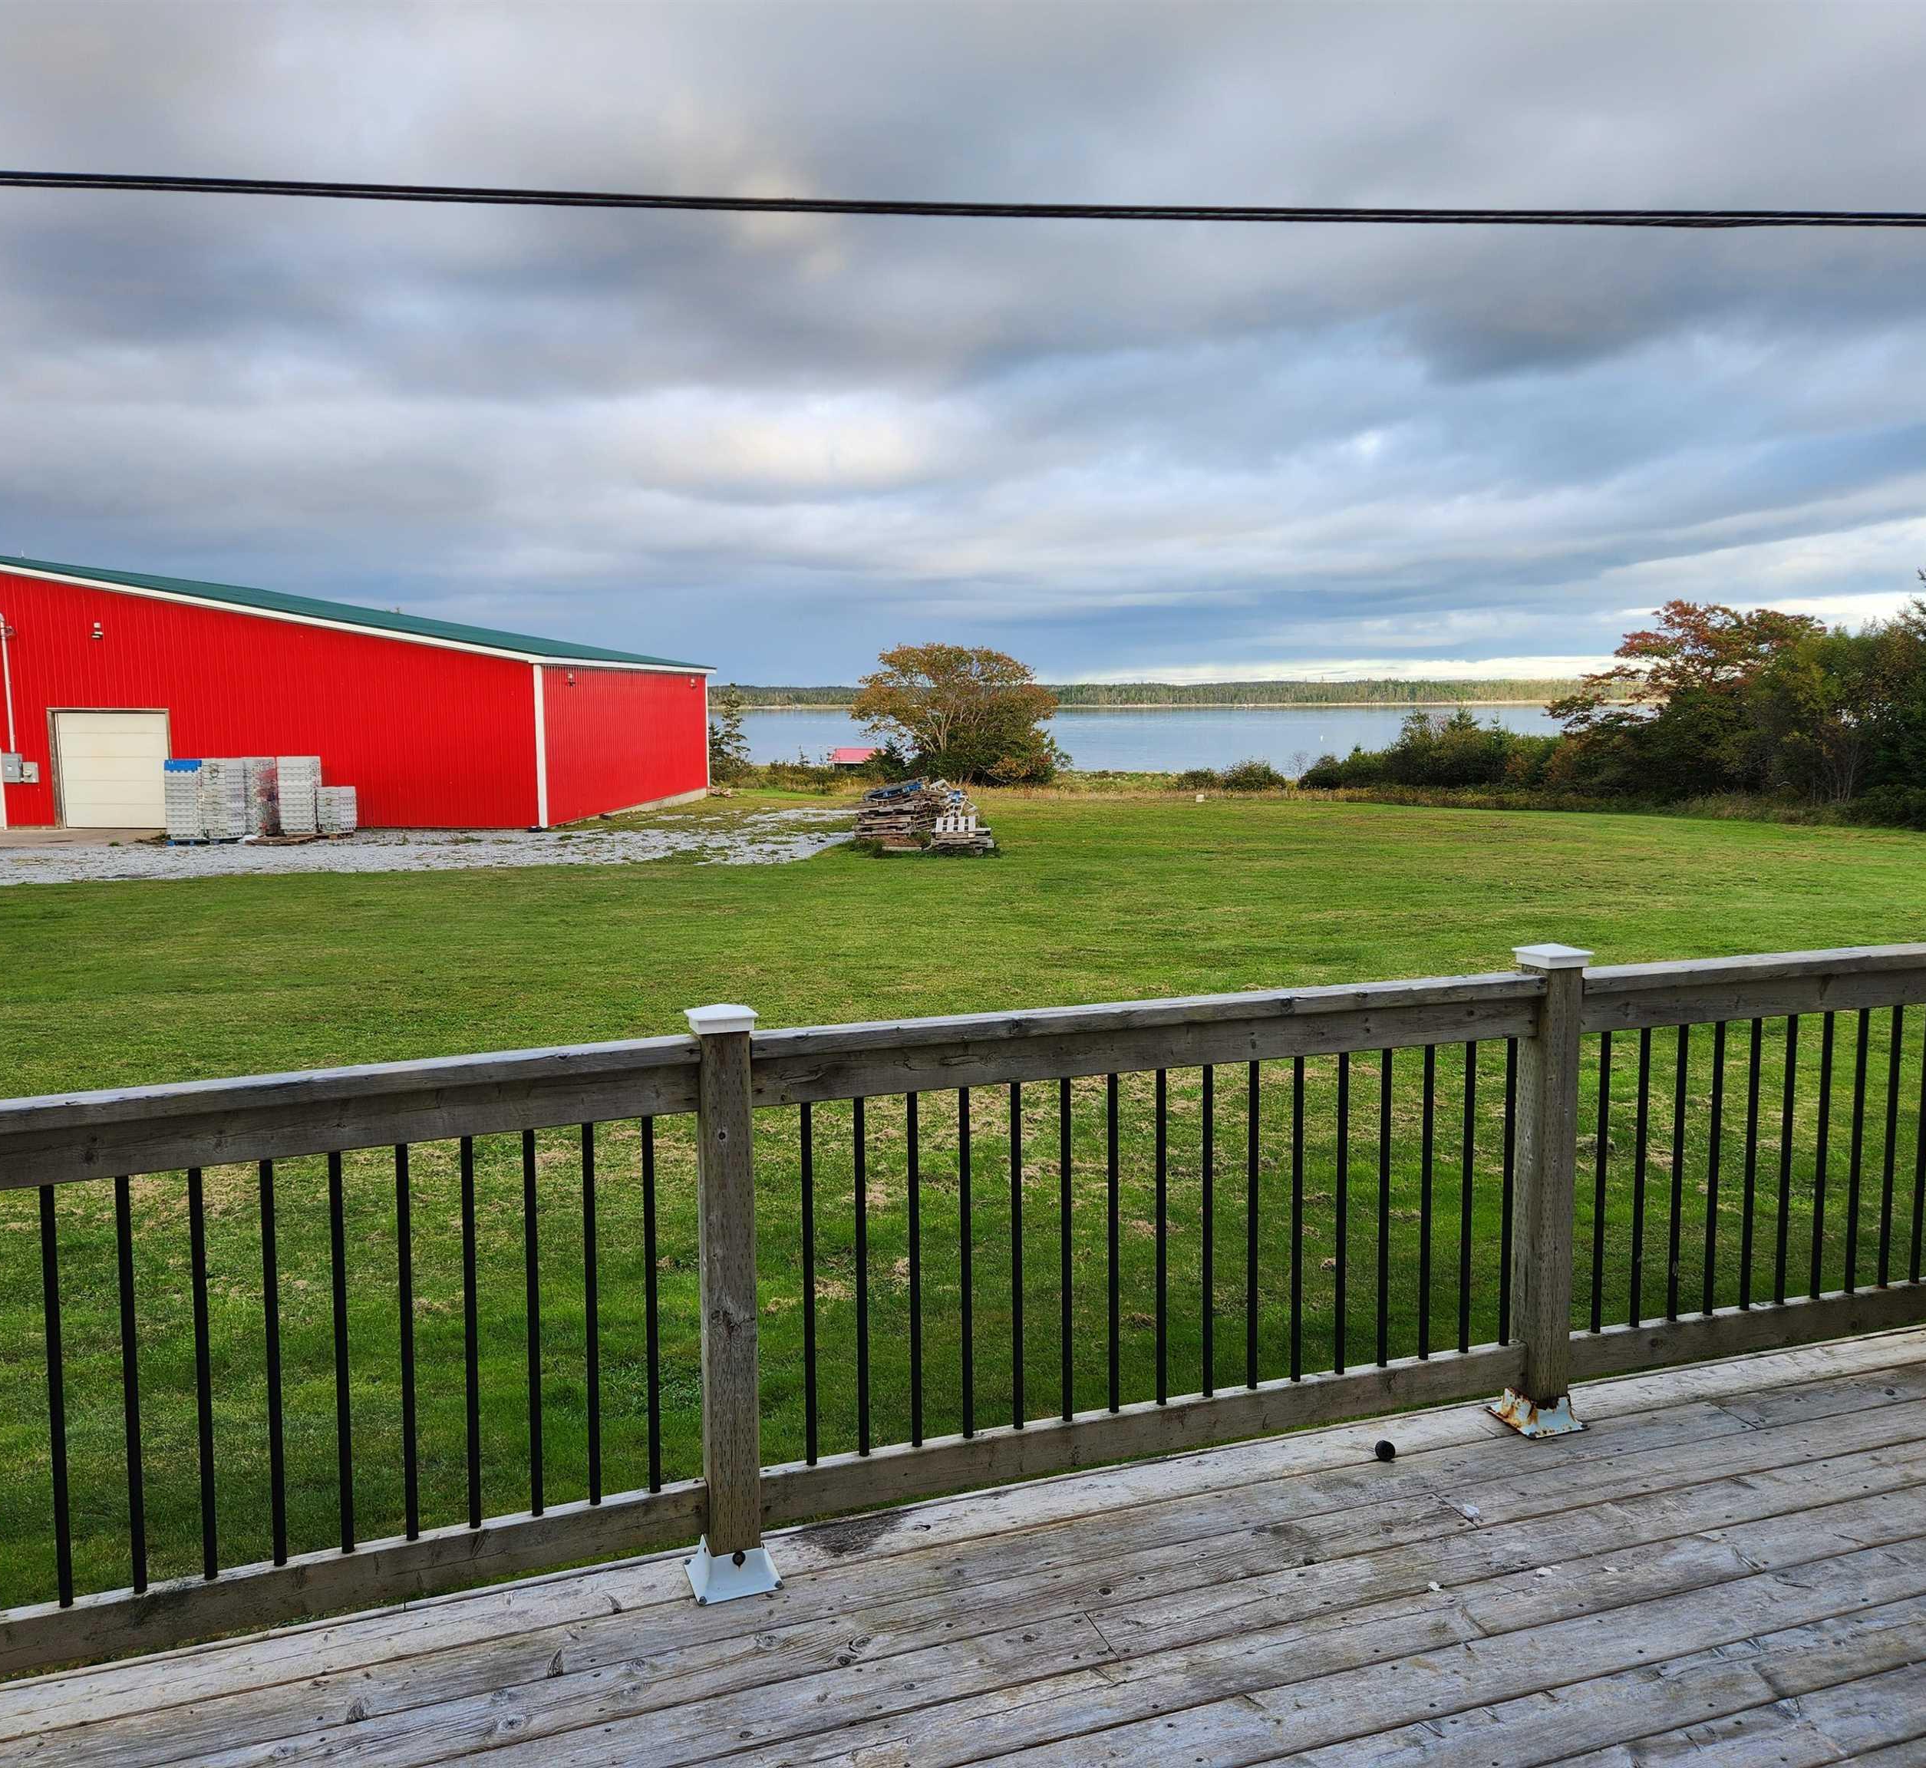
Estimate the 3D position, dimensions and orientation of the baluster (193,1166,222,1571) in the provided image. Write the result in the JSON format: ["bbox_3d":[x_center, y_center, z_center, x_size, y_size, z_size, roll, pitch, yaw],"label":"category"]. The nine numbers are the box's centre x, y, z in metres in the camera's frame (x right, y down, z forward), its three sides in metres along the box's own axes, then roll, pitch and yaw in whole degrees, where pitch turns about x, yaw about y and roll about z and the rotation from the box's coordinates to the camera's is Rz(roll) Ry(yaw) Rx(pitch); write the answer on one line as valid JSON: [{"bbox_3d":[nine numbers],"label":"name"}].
[{"bbox_3d":[-1.185,0.765,2.442,0.019,0.655,0.019,-3,7,-19],"label":"baluster"}]

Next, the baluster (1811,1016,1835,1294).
[{"bbox_3d":[2.063,0.655,3.760,0.019,0.700,0.019,-2,6,-18],"label":"baluster"}]

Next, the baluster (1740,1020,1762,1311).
[{"bbox_3d":[1.744,0.623,3.469,0.019,0.655,0.019,-3,7,-19],"label":"baluster"}]

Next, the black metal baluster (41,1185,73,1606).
[{"bbox_3d":[-1.469,0.835,2.538,0.019,0.705,0.019,-3,7,-19],"label":"black metal baluster"}]

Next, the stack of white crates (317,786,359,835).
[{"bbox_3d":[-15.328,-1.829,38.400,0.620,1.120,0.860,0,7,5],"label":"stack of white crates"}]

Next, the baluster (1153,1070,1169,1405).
[{"bbox_3d":[0.405,0.725,3.197,0.019,0.700,0.019,-2,6,-19],"label":"baluster"}]

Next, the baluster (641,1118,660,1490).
[{"bbox_3d":[-0.531,0.721,2.672,0.019,0.655,0.019,-3,7,-19],"label":"baluster"}]

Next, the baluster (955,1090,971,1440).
[{"bbox_3d":[0.008,0.744,3.060,0.019,0.700,0.019,-2,6,-19],"label":"baluster"}]

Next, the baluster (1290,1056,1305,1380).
[{"bbox_3d":[0.712,0.718,3.335,0.019,0.705,0.019,-3,7,-19],"label":"baluster"}]

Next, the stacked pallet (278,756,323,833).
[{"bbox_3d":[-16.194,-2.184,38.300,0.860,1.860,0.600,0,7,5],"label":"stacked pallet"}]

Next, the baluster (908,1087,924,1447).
[{"bbox_3d":[-0.088,0.703,2.845,0.019,0.655,0.019,-3,7,-19],"label":"baluster"}]

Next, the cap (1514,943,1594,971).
[{"bbox_3d":[1.306,0.156,3.466,0.118,0.045,0.118,-3,7,-19],"label":"cap"}]

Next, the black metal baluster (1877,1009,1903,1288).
[{"bbox_3d":[2.289,0.654,3.867,0.019,0.705,0.019,-3,7,-19],"label":"black metal baluster"}]

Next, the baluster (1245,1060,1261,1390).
[{"bbox_3d":[0.611,0.722,3.298,0.019,0.705,0.019,-3,7,-19],"label":"baluster"}]

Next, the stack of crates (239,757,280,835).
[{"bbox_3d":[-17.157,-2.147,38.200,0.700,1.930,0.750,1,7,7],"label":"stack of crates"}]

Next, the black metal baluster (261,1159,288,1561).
[{"bbox_3d":[-1.090,0.759,2.475,0.019,0.655,0.019,-3,7,-19],"label":"black metal baluster"}]

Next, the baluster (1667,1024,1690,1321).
[{"bbox_3d":[1.673,0.682,3.668,0.019,0.705,0.019,-3,7,-19],"label":"baluster"}]

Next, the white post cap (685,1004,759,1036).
[{"bbox_3d":[-0.409,0.226,2.655,0.110,0.042,0.110,-3,7,-19],"label":"white post cap"}]

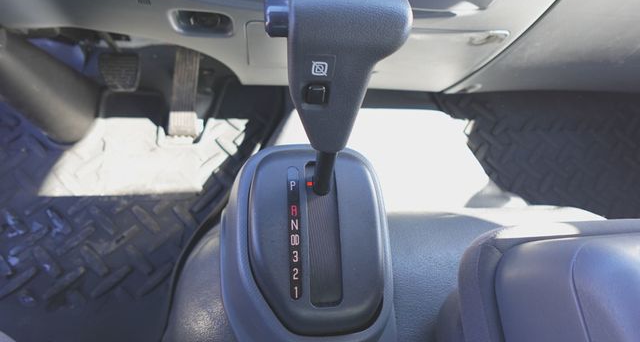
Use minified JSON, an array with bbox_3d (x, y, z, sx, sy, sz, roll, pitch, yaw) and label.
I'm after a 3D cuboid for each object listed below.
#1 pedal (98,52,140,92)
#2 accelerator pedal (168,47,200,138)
[{"bbox_3d":[-0.419,-0.208,0.757,0.084,0.078,0.026,-1,8,0],"label":"pedal"},{"bbox_3d":[-0.294,-0.177,0.788,0.057,0.028,0.212,-1,81,0],"label":"accelerator pedal"}]

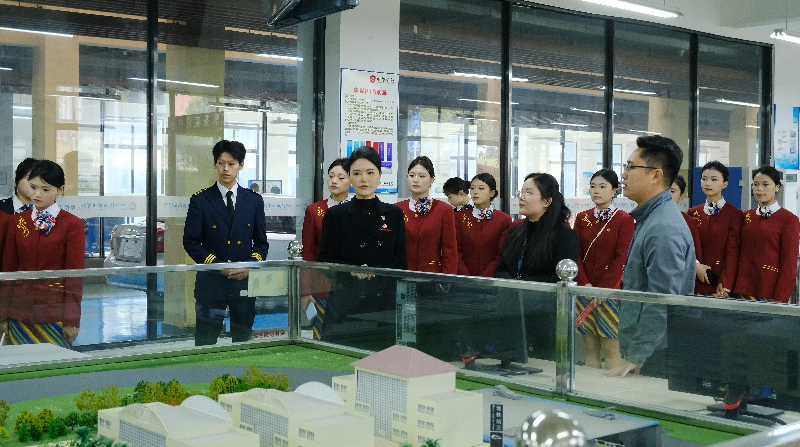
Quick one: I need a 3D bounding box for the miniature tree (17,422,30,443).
[{"bbox_3d":[-1.127,0.623,3.061,0.036,0.063,0.036,0,1,0],"label":"miniature tree"}]

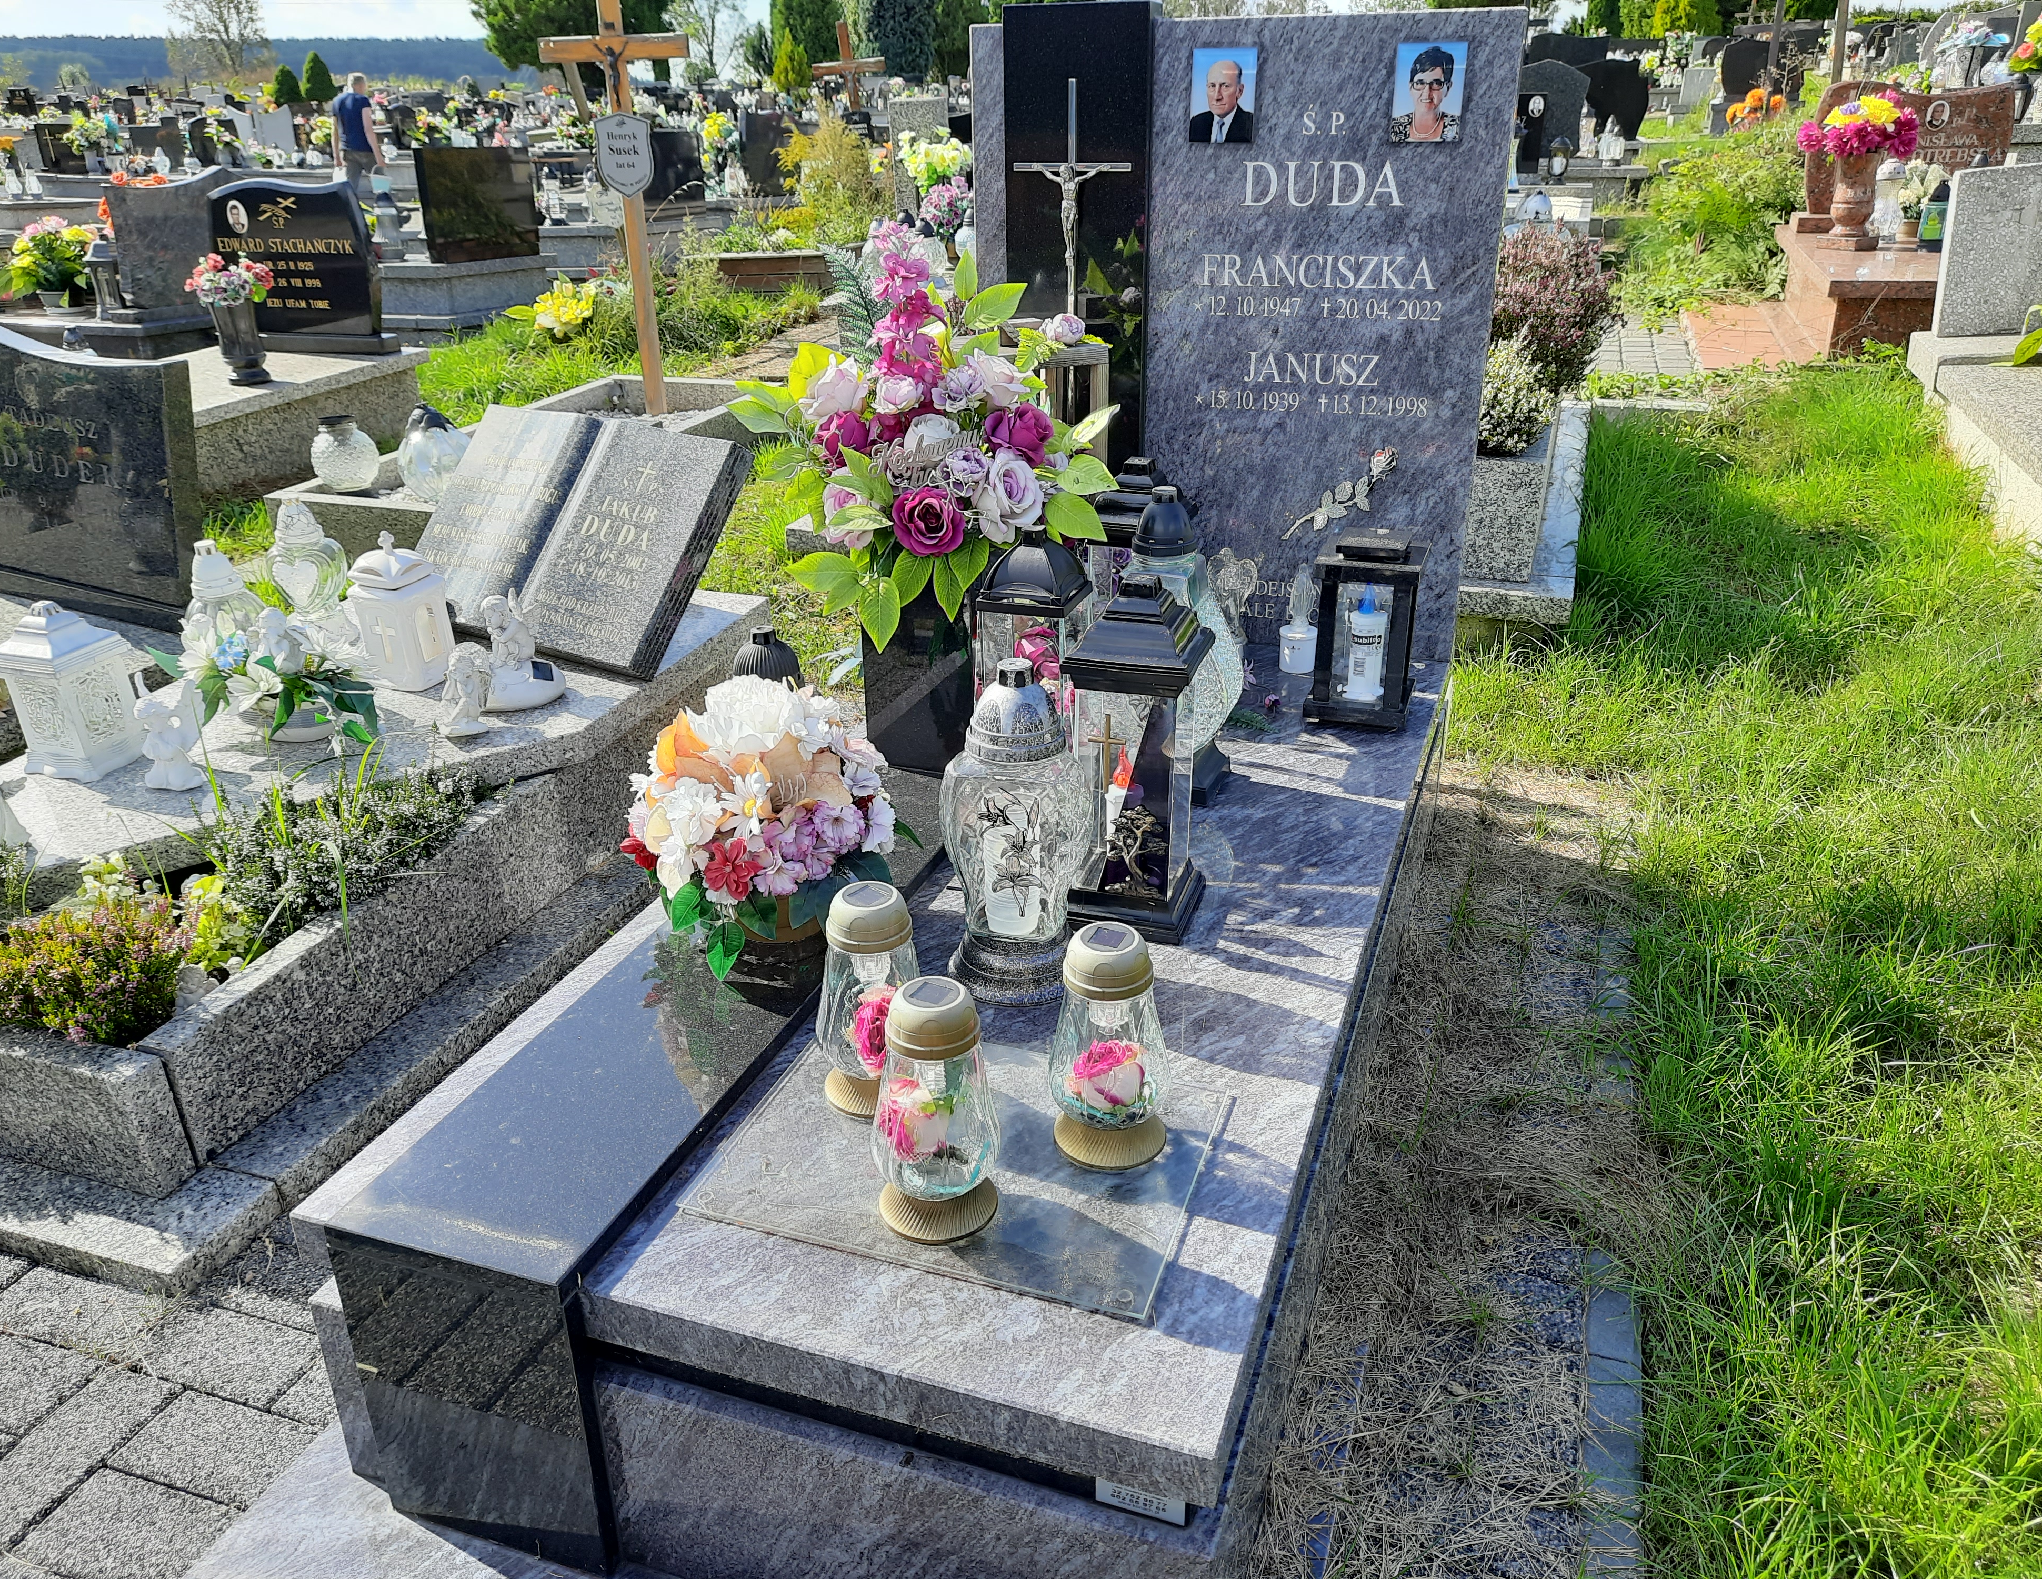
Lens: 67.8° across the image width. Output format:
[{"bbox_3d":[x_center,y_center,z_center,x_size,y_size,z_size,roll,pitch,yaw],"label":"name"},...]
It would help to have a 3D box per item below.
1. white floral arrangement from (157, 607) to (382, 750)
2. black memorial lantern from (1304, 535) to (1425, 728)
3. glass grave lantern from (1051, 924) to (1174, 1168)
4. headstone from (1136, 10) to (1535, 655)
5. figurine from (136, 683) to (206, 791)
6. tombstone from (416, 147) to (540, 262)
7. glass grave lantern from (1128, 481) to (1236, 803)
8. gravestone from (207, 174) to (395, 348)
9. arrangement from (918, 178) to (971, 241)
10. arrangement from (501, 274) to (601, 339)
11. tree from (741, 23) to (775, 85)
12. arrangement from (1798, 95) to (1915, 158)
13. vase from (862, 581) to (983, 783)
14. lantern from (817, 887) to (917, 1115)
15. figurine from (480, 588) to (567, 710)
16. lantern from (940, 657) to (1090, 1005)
[{"bbox_3d":[-1.209,-0.187,2.455,0.340,0.200,0.250,-12,27,-23],"label":"white floral arrangement"},{"bbox_3d":[0.512,-0.238,2.221,0.148,0.252,0.148,9,26,20],"label":"black memorial lantern"},{"bbox_3d":[0.076,0.208,1.284,0.105,0.207,0.105,-1,25,0],"label":"glass grave lantern"},{"bbox_3d":[0.454,-0.670,2.333,0.510,0.920,0.080,8,26,18],"label":"headstone"},{"bbox_3d":[-1.227,-0.081,2.182,0.100,0.143,0.080,3,25,8],"label":"figurine"},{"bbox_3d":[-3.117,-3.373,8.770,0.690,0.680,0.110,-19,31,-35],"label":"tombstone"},{"bbox_3d":[0.182,-0.189,1.932,0.199,0.386,0.124,8,26,18],"label":"glass grave lantern"},{"bbox_3d":[-2.928,-2.097,6.082,0.760,0.650,0.150,4,25,10],"label":"gravestone"},{"bbox_3d":[-0.388,-2.974,7.800,0.280,0.310,0.270,-1,25,0],"label":"arrangement"},{"bbox_3d":[-2.288,-2.322,7.335,0.440,0.310,0.360,-7,25,-14],"label":"arrangement"},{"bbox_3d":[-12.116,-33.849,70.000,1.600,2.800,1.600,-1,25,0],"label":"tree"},{"bbox_3d":[3.135,-2.482,5.700,0.430,0.250,0.360,9,26,19],"label":"arrangement"},{"bbox_3d":[-0.115,-0.184,2.059,0.160,0.290,0.130,8,26,18],"label":"vase"},{"bbox_3d":[-0.146,0.203,1.515,0.114,0.222,0.114,0,25,0],"label":"lantern"},{"bbox_3d":[-0.812,-0.235,2.461,0.095,0.163,0.132,14,29,29],"label":"figurine"},{"bbox_3d":[-0.013,0.040,1.683,0.170,0.376,0.170,0,25,0],"label":"lantern"}]

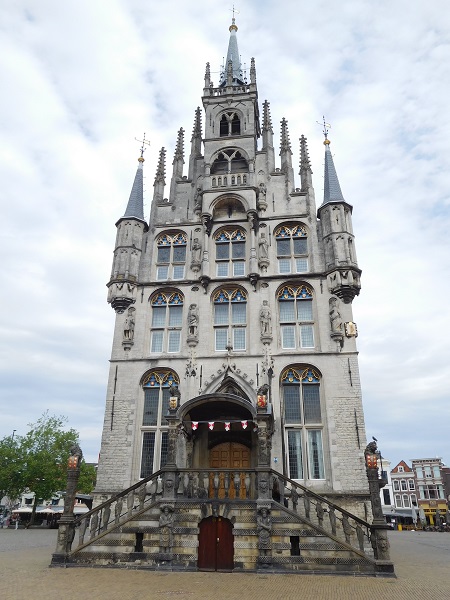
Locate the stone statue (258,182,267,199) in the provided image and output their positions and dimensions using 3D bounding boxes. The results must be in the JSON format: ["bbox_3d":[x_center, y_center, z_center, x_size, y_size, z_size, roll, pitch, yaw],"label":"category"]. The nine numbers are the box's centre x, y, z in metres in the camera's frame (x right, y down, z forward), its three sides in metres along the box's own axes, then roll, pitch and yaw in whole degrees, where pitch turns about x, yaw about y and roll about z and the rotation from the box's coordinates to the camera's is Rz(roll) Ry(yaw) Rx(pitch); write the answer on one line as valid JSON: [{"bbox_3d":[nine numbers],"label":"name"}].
[{"bbox_3d":[2.181,-6.327,25.187,0.491,1.290,0.420,-3,-26,7],"label":"stone statue"}]

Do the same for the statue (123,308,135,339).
[{"bbox_3d":[-4.754,1.164,21.387,0.591,1.787,0.500,-3,-27,7],"label":"statue"}]

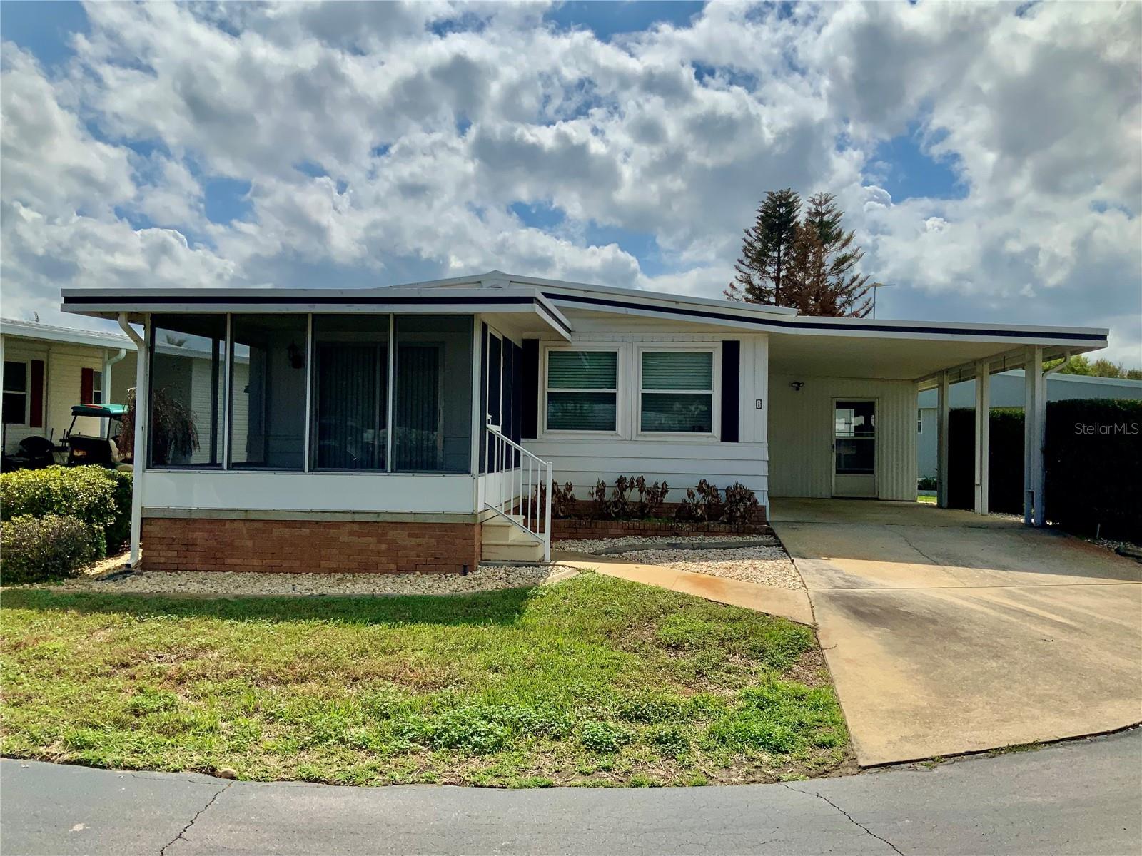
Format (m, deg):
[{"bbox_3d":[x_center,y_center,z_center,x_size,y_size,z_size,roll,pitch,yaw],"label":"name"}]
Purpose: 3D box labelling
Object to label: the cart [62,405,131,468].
[{"bbox_3d":[-8.831,0.472,18.717,1.200,1.770,2.350,2,0,17],"label":"cart"}]

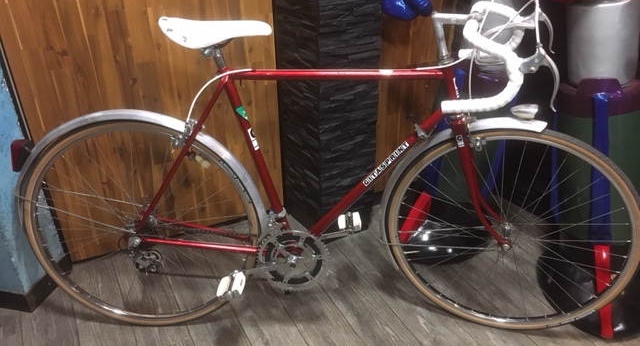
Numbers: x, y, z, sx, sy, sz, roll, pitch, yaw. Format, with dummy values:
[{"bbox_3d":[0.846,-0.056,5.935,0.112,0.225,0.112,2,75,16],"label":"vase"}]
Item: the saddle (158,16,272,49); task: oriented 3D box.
[{"bbox_3d":[-0.250,-0.342,1.290,0.274,0.068,0.152,0,27,1],"label":"saddle"}]

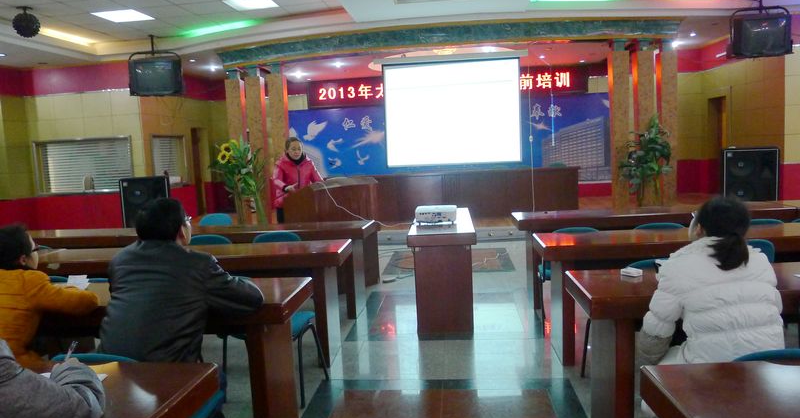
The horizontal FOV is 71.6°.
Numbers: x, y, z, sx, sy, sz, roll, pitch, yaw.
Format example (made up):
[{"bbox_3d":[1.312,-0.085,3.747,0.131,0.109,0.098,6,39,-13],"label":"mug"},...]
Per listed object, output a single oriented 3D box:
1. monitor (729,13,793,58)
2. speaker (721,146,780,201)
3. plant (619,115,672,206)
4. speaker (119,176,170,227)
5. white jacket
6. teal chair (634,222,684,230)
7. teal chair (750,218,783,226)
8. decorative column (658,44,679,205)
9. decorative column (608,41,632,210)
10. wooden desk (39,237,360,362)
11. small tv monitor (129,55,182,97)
[{"bbox_3d":[5.078,-2.444,7.813,0.680,0.540,0.480,0,12,21],"label":"monitor"},{"bbox_3d":[5.254,-0.464,8.355,0.760,0.900,0.500,0,7,26],"label":"speaker"},{"bbox_3d":[3.397,-0.504,7.676,0.700,1.550,0.660,-2,6,6],"label":"plant"},{"bbox_3d":[-4.175,-0.126,9.155,0.700,0.810,0.480,-4,6,-12],"label":"speaker"},{"bbox_3d":[1.103,0.343,1.932,0.500,0.570,0.400,-3,7,3],"label":"white jacket"},{"bbox_3d":[1.918,0.463,4.275,0.460,0.780,0.520,-2,7,6],"label":"teal chair"},{"bbox_3d":[2.591,0.434,4.203,0.460,0.780,0.520,-2,7,6],"label":"teal chair"},{"bbox_3d":[4.240,-1.316,8.759,0.250,2.629,0.250,-2,7,6],"label":"decorative column"},{"bbox_3d":[3.447,-1.280,8.739,0.270,2.640,0.300,-2,7,6],"label":"decorative column"},{"bbox_3d":[-1.399,0.665,3.895,2.114,0.766,0.515,-2,6,6],"label":"wooden desk"},{"bbox_3d":[-3.908,-2.130,8.885,0.710,0.570,0.480,-4,6,-8],"label":"small tv monitor"}]

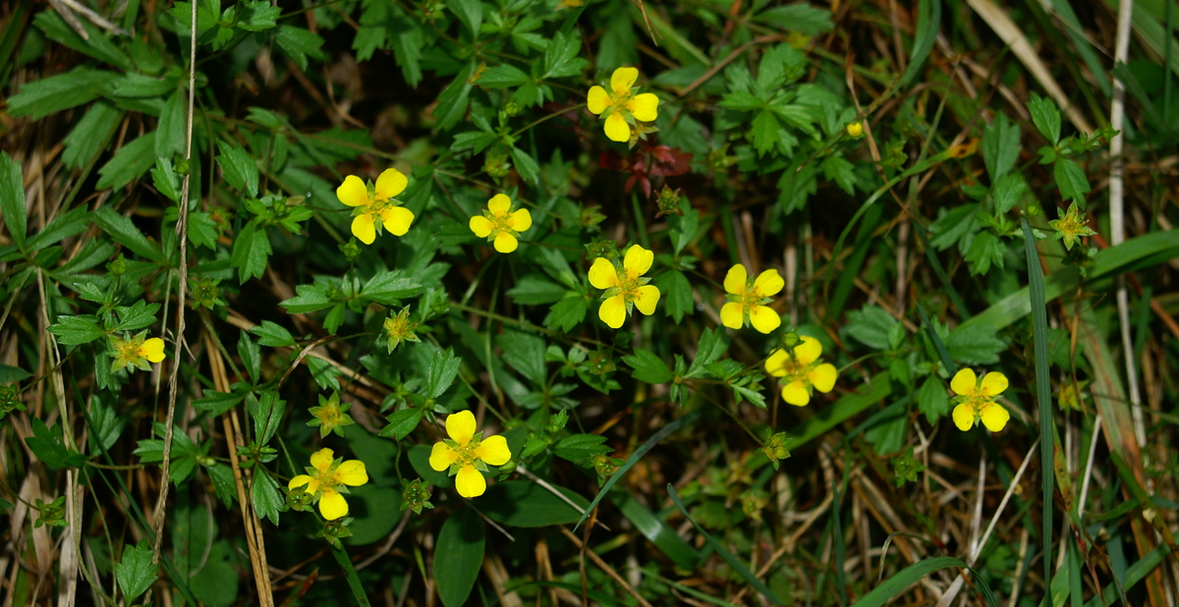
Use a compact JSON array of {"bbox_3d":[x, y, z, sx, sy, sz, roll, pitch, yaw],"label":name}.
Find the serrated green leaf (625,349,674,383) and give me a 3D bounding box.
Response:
[{"bbox_3d":[0.008,0.009,0.555,0.008,0.003,0.005,25,69,10],"label":"serrated green leaf"}]

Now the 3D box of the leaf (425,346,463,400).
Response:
[{"bbox_3d":[-0.019,0.009,0.508,0.004,0.002,0.008,21,67,9],"label":"leaf"}]

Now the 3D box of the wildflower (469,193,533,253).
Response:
[{"bbox_3d":[-0.013,-0.011,0.557,0.009,0.004,0.009,0,76,0],"label":"wildflower"}]

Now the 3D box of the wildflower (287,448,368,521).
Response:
[{"bbox_3d":[-0.037,0.026,0.561,0.011,0.004,0.011,0,72,0],"label":"wildflower"}]

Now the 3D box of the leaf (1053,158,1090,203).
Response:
[{"bbox_3d":[0.063,-0.016,0.515,0.004,0.002,0.007,-25,69,-14],"label":"leaf"}]

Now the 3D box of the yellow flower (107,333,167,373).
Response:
[{"bbox_3d":[-0.064,0.007,0.553,0.008,0.004,0.006,0,76,0],"label":"yellow flower"}]

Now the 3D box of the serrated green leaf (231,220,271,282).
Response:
[{"bbox_3d":[-0.048,-0.007,0.560,0.005,0.003,0.009,10,67,4],"label":"serrated green leaf"}]

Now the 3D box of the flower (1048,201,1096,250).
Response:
[{"bbox_3d":[0.071,-0.011,0.574,0.007,0.004,0.007,0,77,0],"label":"flower"}]

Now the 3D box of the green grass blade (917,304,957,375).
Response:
[{"bbox_3d":[0.046,0.005,0.516,0.001,0.002,0.011,-25,68,-11],"label":"green grass blade"}]

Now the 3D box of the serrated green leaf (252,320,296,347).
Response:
[{"bbox_3d":[-0.041,0.004,0.512,0.006,0.002,0.003,24,67,11],"label":"serrated green leaf"}]

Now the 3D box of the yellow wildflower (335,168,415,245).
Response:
[{"bbox_3d":[-0.028,-0.013,0.508,0.010,0.004,0.010,0,72,0],"label":"yellow wildflower"}]

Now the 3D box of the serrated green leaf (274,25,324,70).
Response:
[{"bbox_3d":[-0.043,-0.037,0.575,0.009,0.003,0.006,38,72,15],"label":"serrated green leaf"}]

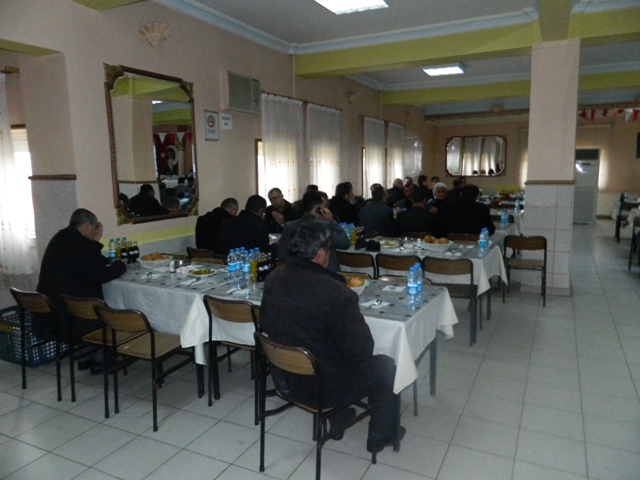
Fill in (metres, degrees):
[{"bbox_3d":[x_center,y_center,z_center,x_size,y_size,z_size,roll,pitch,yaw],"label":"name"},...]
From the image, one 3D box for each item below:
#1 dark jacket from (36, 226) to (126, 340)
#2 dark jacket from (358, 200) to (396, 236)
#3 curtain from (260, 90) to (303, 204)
[{"bbox_3d":[-1.777,0.278,3.486,0.540,0.780,0.550,4,10,33],"label":"dark jacket"},{"bbox_3d":[0.749,-0.179,5.982,0.500,0.680,0.420,3,10,30],"label":"dark jacket"},{"bbox_3d":[-0.471,-1.128,6.555,0.110,1.770,1.100,3,9,27],"label":"curtain"}]

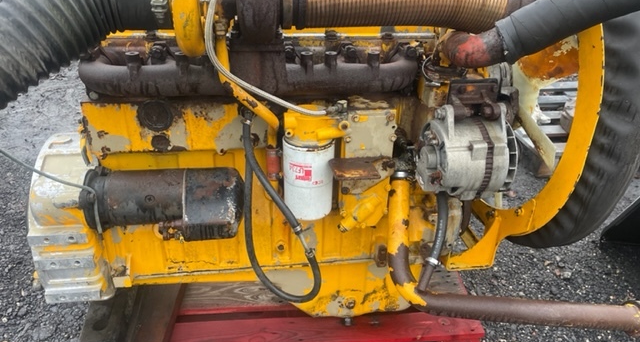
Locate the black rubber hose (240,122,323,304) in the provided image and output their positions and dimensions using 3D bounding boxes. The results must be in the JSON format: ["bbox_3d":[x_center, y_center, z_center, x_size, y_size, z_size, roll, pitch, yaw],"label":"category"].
[{"bbox_3d":[-0.091,0.104,1.172,0.176,0.450,0.158,-3,31,-8],"label":"black rubber hose"}]

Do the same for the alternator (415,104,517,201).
[{"bbox_3d":[0.326,-0.036,1.064,0.190,0.190,0.172,-3,31,-8],"label":"alternator"}]

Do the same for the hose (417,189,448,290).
[{"bbox_3d":[0.287,0.177,1.218,0.056,0.301,0.077,-3,31,-8],"label":"hose"}]

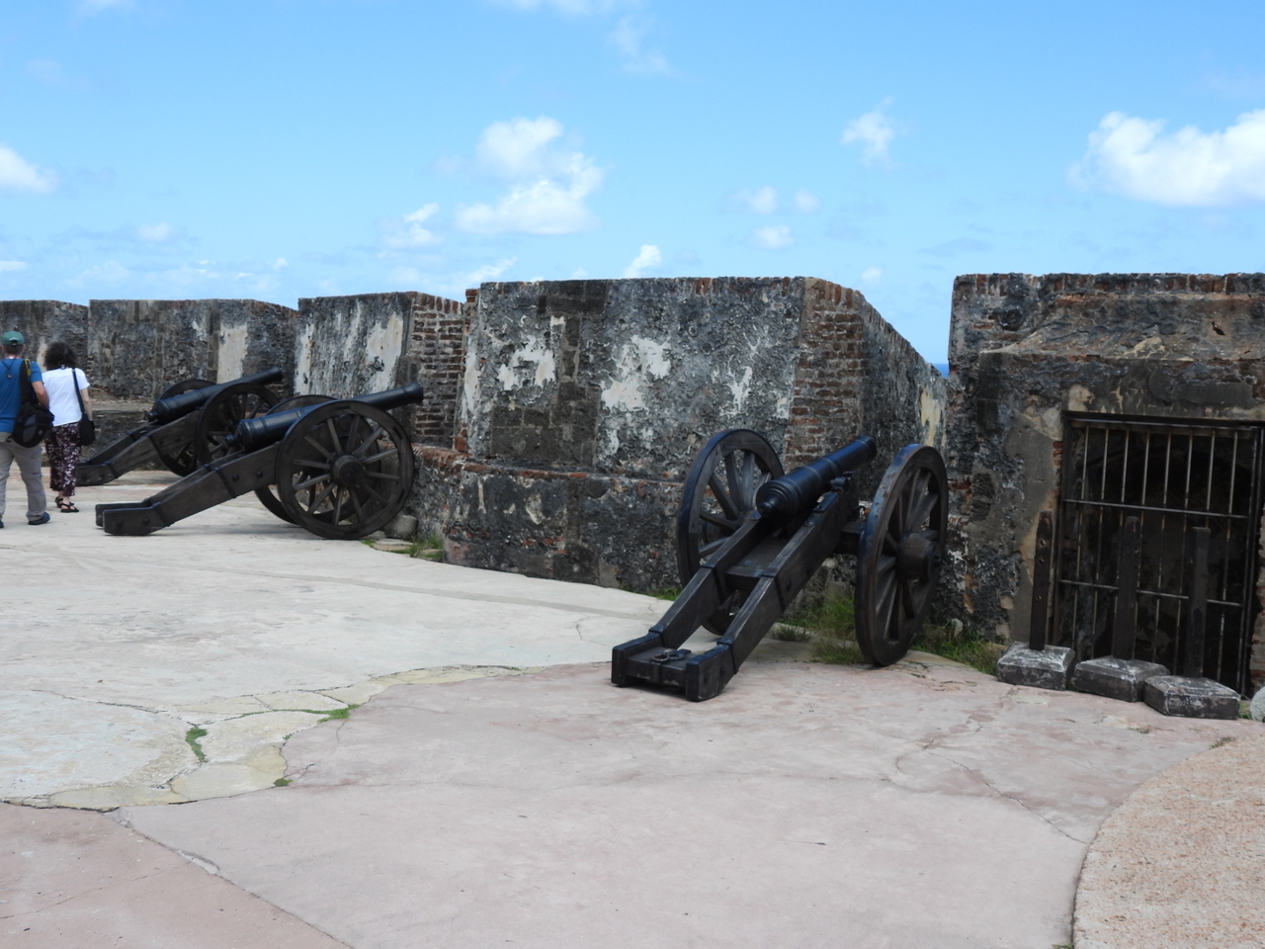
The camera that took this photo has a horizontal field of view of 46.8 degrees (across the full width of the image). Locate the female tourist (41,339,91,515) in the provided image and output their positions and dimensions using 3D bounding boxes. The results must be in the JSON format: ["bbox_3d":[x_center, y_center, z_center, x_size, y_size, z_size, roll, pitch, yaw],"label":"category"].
[{"bbox_3d":[-5.411,-0.484,13.974,0.480,1.640,0.340,1,5,-12],"label":"female tourist"}]

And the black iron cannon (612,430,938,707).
[{"bbox_3d":[0.797,0.420,7.905,1.420,1.250,2.780,5,6,29],"label":"black iron cannon"}]

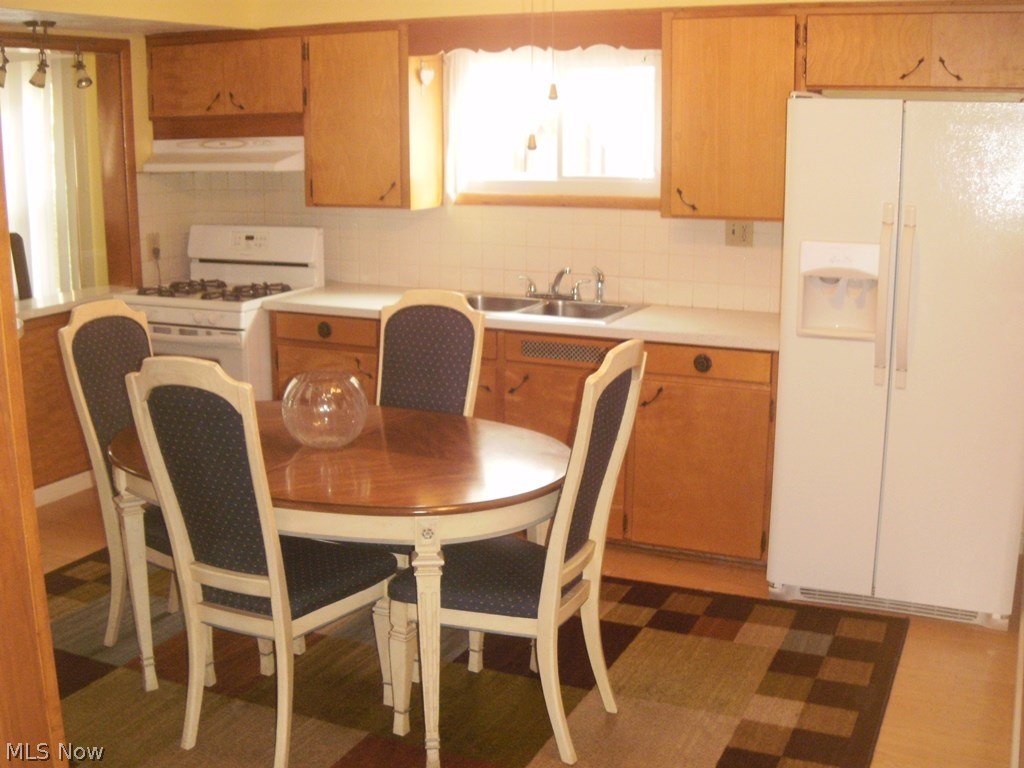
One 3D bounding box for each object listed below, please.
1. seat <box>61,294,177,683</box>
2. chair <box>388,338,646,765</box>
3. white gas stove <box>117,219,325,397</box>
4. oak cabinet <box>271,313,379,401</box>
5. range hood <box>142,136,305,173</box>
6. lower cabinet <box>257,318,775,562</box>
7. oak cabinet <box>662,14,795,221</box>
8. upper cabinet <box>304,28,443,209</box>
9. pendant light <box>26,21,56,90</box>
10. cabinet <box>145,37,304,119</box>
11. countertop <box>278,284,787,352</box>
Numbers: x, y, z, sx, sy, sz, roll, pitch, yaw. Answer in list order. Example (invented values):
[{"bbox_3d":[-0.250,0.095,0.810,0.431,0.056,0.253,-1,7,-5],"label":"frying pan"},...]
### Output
[{"bbox_3d":[-1.029,0.302,3.216,0.605,1.107,0.474,6,14,22],"label":"seat"},{"bbox_3d":[0.005,0.411,2.783,0.605,1.102,0.474,6,14,22],"label":"chair"},{"bbox_3d":[-1.399,-0.150,4.992,0.776,1.179,0.685,6,14,22],"label":"white gas stove"},{"bbox_3d":[-0.693,0.056,4.786,0.580,0.852,0.620,6,14,22],"label":"oak cabinet"},{"bbox_3d":[-1.300,-1.084,4.877,0.892,0.160,0.459,6,14,22],"label":"range hood"},{"bbox_3d":[0.059,0.131,4.474,2.218,0.852,0.620,6,14,22],"label":"lower cabinet"},{"bbox_3d":[0.862,-1.030,4.011,0.509,0.776,0.315,6,14,22],"label":"oak cabinet"},{"bbox_3d":[-0.622,-1.183,4.633,0.539,0.783,0.315,6,14,22],"label":"upper cabinet"},{"bbox_3d":[-1.853,-1.290,4.085,0.126,0.287,0.126,6,14,22],"label":"pendant light"},{"bbox_3d":[-1.266,-1.433,4.860,0.902,0.373,0.315,6,14,22],"label":"cabinet"},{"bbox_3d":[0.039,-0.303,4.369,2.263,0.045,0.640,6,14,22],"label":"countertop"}]

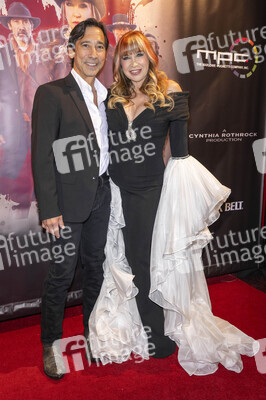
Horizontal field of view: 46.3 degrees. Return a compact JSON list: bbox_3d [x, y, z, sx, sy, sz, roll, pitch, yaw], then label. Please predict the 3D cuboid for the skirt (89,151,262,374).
[{"bbox_3d":[0.227,0.342,1.752,1.000,1.110,0.480,0,11,5],"label":"skirt"}]

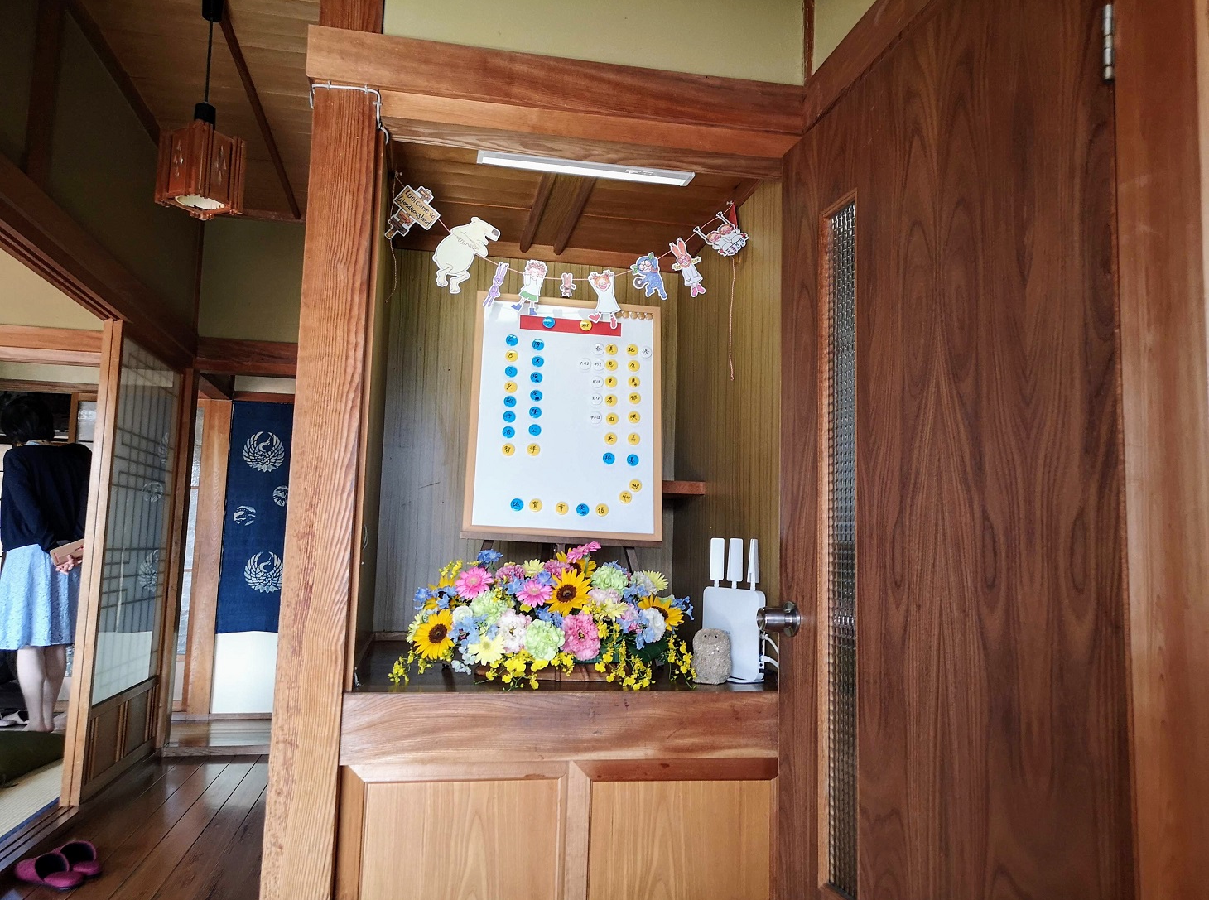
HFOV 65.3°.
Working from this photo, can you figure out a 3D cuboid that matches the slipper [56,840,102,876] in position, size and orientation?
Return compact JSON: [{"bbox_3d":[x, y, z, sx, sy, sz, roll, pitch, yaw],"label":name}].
[{"bbox_3d":[-1.546,1.157,2.717,0.250,0.085,0.095,-2,-7,27],"label":"slipper"}]

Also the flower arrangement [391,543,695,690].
[{"bbox_3d":[-0.133,0.336,1.984,0.590,0.280,0.330,3,-6,-11],"label":"flower arrangement"}]

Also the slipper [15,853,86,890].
[{"bbox_3d":[-1.537,1.146,2.615,0.250,0.085,0.095,-1,-7,26],"label":"slipper"}]

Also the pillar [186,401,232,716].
[{"bbox_3d":[-2.229,0.584,5.347,0.125,1.762,0.125,3,-6,-11],"label":"pillar"}]

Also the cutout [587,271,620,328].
[{"bbox_3d":[-0.002,-0.355,2.220,0.073,0.128,0.004,3,-6,-11],"label":"cutout"}]

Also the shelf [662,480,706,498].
[{"bbox_3d":[0.065,0.112,2.661,0.360,0.033,0.310,3,-6,-11],"label":"shelf"}]

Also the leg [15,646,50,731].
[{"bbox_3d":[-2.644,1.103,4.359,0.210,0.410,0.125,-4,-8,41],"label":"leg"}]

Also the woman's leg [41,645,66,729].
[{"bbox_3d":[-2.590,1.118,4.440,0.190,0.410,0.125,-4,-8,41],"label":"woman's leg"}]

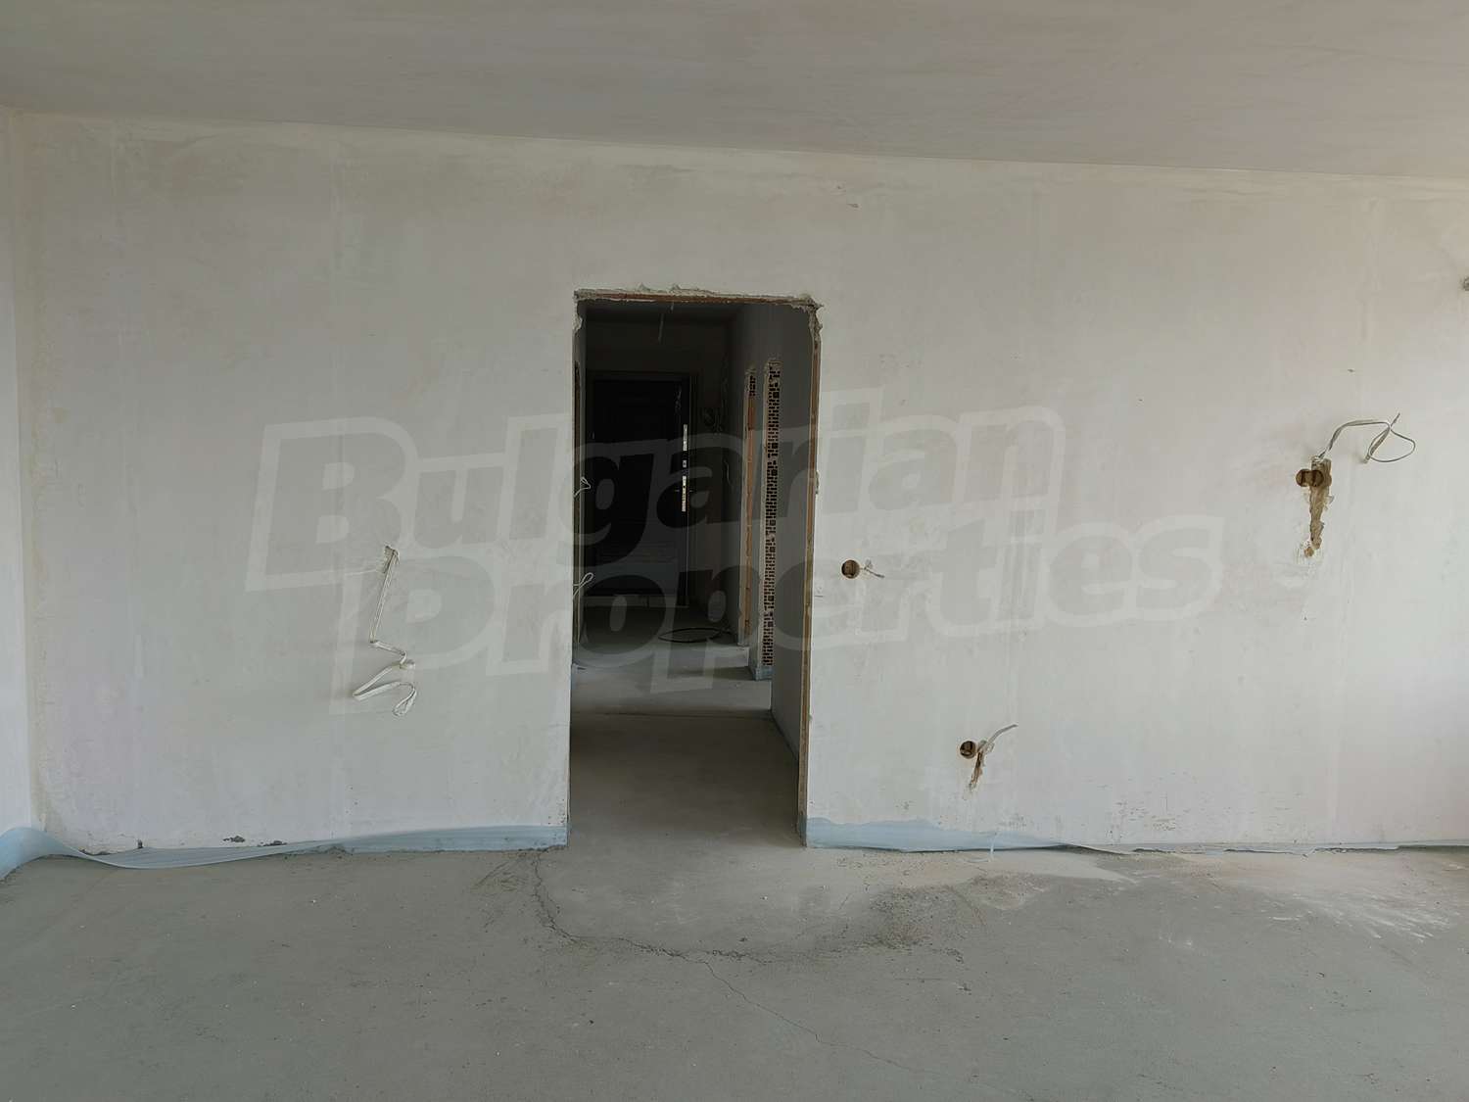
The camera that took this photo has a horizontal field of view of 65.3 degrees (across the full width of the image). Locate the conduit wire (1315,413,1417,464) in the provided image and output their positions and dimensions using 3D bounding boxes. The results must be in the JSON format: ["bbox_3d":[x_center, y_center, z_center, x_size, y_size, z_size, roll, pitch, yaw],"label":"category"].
[{"bbox_3d":[2.465,-0.436,4.470,0.400,0.190,0.100,1,5,-5],"label":"conduit wire"}]

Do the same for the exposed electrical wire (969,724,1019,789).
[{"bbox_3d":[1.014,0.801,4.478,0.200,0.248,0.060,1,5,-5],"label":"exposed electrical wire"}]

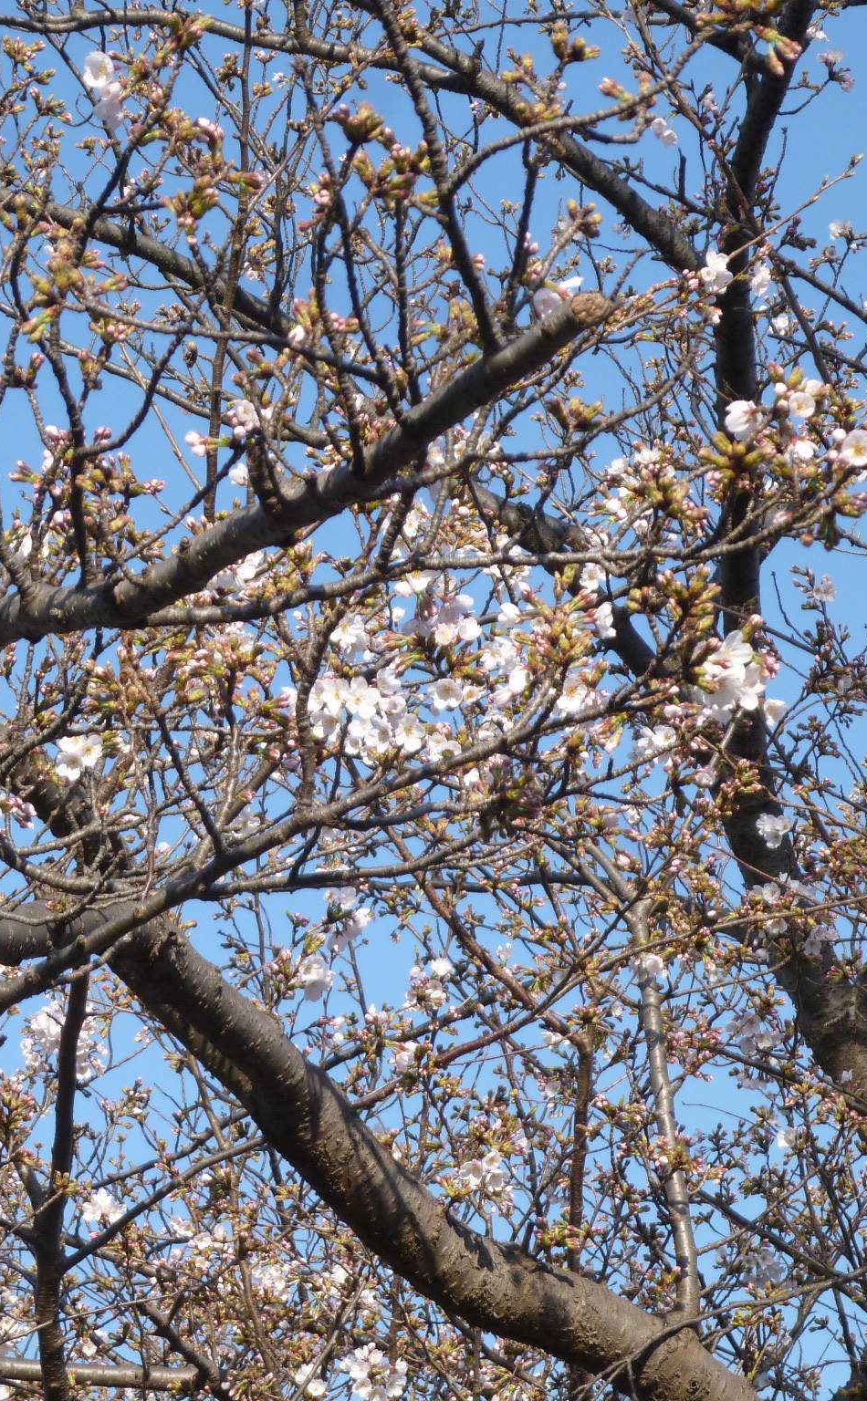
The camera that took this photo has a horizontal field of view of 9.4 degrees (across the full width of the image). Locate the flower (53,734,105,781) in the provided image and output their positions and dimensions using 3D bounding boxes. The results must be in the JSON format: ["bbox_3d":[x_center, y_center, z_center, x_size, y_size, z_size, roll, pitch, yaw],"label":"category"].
[{"bbox_3d":[-0.389,0.062,5.800,0.056,0.051,0.041,4,-22,-9],"label":"flower"}]

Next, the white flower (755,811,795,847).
[{"bbox_3d":[0.490,0.186,7.600,0.054,0.049,0.044,0,-22,0],"label":"white flower"}]

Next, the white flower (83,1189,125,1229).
[{"bbox_3d":[-0.398,0.615,6.400,0.050,0.046,0.039,0,-22,0],"label":"white flower"}]

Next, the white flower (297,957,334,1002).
[{"bbox_3d":[-0.130,0.306,5.800,0.040,0.048,0.038,0,-22,0],"label":"white flower"}]

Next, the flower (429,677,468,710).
[{"bbox_3d":[0.015,-0.007,5.300,0.036,0.033,0.025,0,-22,0],"label":"flower"}]

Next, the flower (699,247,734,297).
[{"bbox_3d":[0.284,-0.429,5.300,0.037,0.045,0.035,-4,-22,9],"label":"flower"}]

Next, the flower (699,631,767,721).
[{"bbox_3d":[0.249,-0.020,4.400,0.058,0.075,0.054,12,-25,-28],"label":"flower"}]

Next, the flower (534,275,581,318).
[{"bbox_3d":[0.121,-0.397,5.200,0.049,0.042,0.039,0,-22,0],"label":"flower"}]

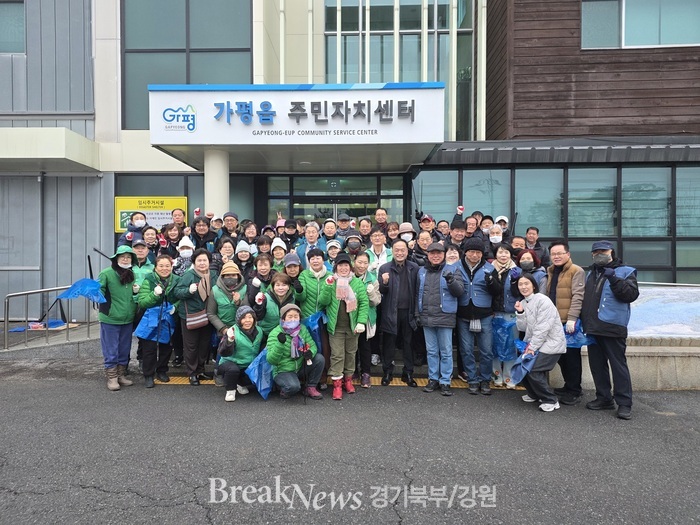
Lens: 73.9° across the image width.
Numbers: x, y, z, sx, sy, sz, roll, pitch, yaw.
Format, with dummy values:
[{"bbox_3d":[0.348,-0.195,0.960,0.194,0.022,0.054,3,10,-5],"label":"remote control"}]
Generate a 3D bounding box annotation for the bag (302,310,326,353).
[{"bbox_3d":[-0.406,0.779,5.250,0.280,0.470,0.220,0,1,0],"label":"bag"}]

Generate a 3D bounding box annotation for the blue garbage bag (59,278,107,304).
[{"bbox_3d":[-3.106,0.325,5.400,0.550,0.280,0.300,0,1,0],"label":"blue garbage bag"}]

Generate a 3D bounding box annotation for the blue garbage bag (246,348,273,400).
[{"bbox_3d":[-0.970,1.210,5.080,0.340,0.560,0.200,0,1,0],"label":"blue garbage bag"}]

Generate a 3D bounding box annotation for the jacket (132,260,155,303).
[{"bbox_3d":[-2.630,0.270,5.850,0.500,0.640,0.300,0,1,-14],"label":"jacket"}]

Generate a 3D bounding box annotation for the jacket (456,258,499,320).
[{"bbox_3d":[1.420,0.303,5.220,0.510,0.690,0.360,0,1,12],"label":"jacket"}]

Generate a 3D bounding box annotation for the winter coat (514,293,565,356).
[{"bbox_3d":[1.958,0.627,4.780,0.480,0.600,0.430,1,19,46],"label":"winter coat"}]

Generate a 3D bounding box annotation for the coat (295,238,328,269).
[{"bbox_3d":[-0.490,0.040,6.080,0.520,0.660,0.320,0,1,-3],"label":"coat"}]

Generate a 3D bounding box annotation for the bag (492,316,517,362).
[{"bbox_3d":[1.781,0.880,5.350,0.290,0.500,0.150,0,1,11],"label":"bag"}]

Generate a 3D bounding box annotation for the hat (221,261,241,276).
[{"bbox_3d":[-1.356,0.071,5.300,0.210,0.155,0.250,0,1,-12],"label":"hat"}]

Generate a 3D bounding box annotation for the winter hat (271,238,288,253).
[{"bbox_3d":[-0.909,-0.222,6.000,0.195,0.175,0.220,0,1,-9],"label":"winter hat"}]

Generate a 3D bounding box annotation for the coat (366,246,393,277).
[{"bbox_3d":[0.370,0.093,6.150,0.460,0.600,0.340,0,1,5],"label":"coat"}]

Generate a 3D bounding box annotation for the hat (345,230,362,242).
[{"bbox_3d":[0.055,-0.360,6.350,0.220,0.180,0.250,0,1,0],"label":"hat"}]

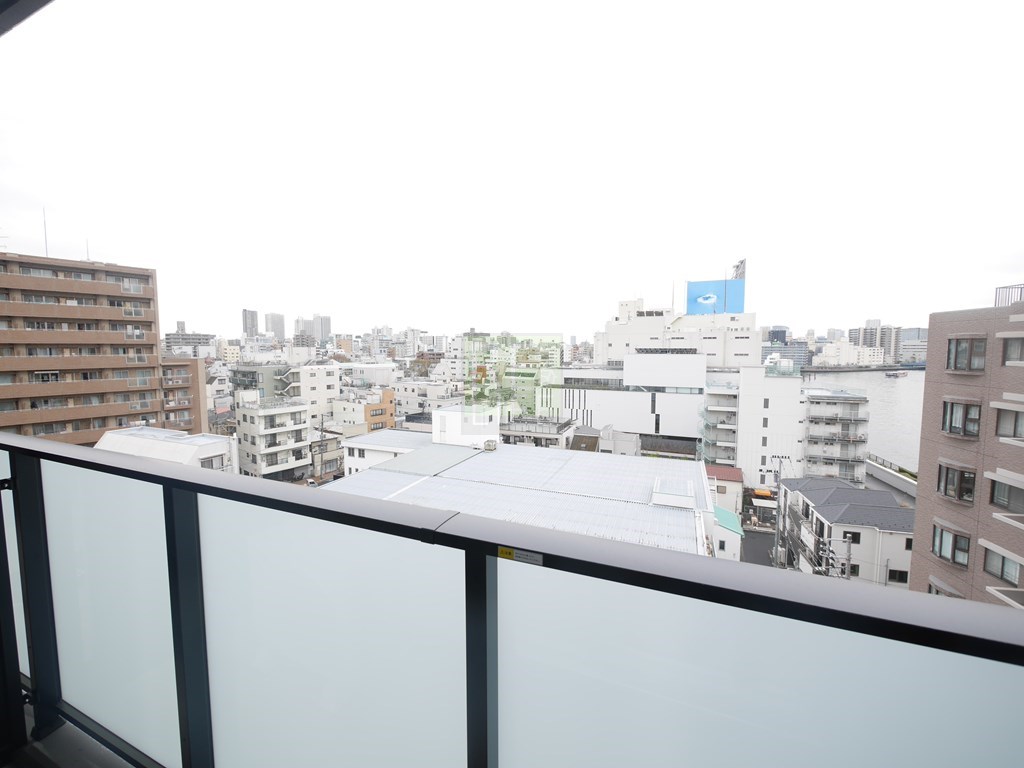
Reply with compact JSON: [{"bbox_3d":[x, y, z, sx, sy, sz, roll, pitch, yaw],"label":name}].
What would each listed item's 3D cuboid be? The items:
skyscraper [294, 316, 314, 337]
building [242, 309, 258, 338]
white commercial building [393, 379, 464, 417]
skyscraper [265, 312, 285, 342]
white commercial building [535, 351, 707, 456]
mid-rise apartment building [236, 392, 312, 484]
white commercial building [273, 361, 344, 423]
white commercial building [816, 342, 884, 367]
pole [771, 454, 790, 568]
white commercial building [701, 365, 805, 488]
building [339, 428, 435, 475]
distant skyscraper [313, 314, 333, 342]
[{"bbox_3d":[-498.000,-111.480,1000.000,29.000,89.500,29.000,4,6,38],"label":"skyscraper"},{"bbox_3d":[-600.000,-116.610,950.000,22.500,108.500,22.500,4,7,40],"label":"building"},{"bbox_3d":[-20.000,6.060,102.700,18.000,12.900,9.500,3,6,30],"label":"white commercial building"},{"bbox_3d":[-572.000,-118.510,1000.000,30.000,103.500,30.000,4,6,38],"label":"skyscraper"},{"bbox_3d":[23.900,3.220,91.000,33.500,20.600,19.000,2,5,23],"label":"white commercial building"},{"bbox_3d":[-36.900,8.360,65.200,7.200,14.900,7.800,4,6,35],"label":"mid-rise apartment building"},{"bbox_3d":[-45.400,4.640,92.000,13.500,17.600,8.800,4,7,40],"label":"white commercial building"},{"bbox_3d":[338.000,-29.050,415.000,75.000,28.000,24.000,-2,6,-24],"label":"white commercial building"},{"bbox_3d":[26.000,12.480,40.100,1.700,11.100,0.600,2,5,23],"label":"pole"},{"bbox_3d":[40.600,5.940,71.600,13.500,18.600,13.000,2,5,23],"label":"white commercial building"},{"bbox_3d":[-17.100,12.150,64.300,14.500,7.500,10.600,2,6,24],"label":"building"},{"bbox_3d":[-458.000,-116.750,1000.000,29.000,100.000,29.000,4,6,38],"label":"distant skyscraper"}]

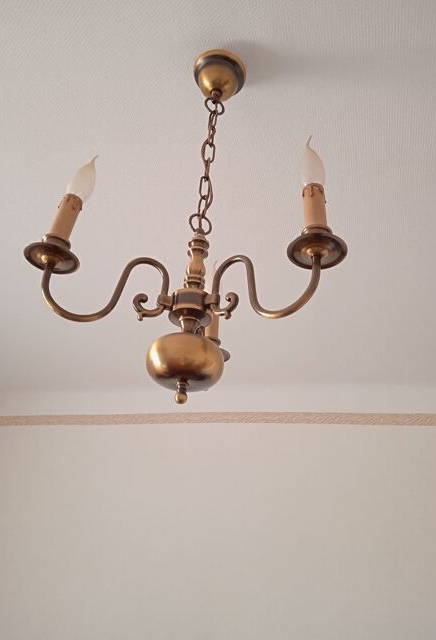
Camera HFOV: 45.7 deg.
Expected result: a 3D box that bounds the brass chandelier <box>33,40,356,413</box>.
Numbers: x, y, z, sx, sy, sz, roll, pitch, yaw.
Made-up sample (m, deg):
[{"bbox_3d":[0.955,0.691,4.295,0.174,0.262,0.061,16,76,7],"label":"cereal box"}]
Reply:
[{"bbox_3d":[-0.017,-0.165,0.890,0.437,0.683,0.398,0,-30,9],"label":"brass chandelier"}]

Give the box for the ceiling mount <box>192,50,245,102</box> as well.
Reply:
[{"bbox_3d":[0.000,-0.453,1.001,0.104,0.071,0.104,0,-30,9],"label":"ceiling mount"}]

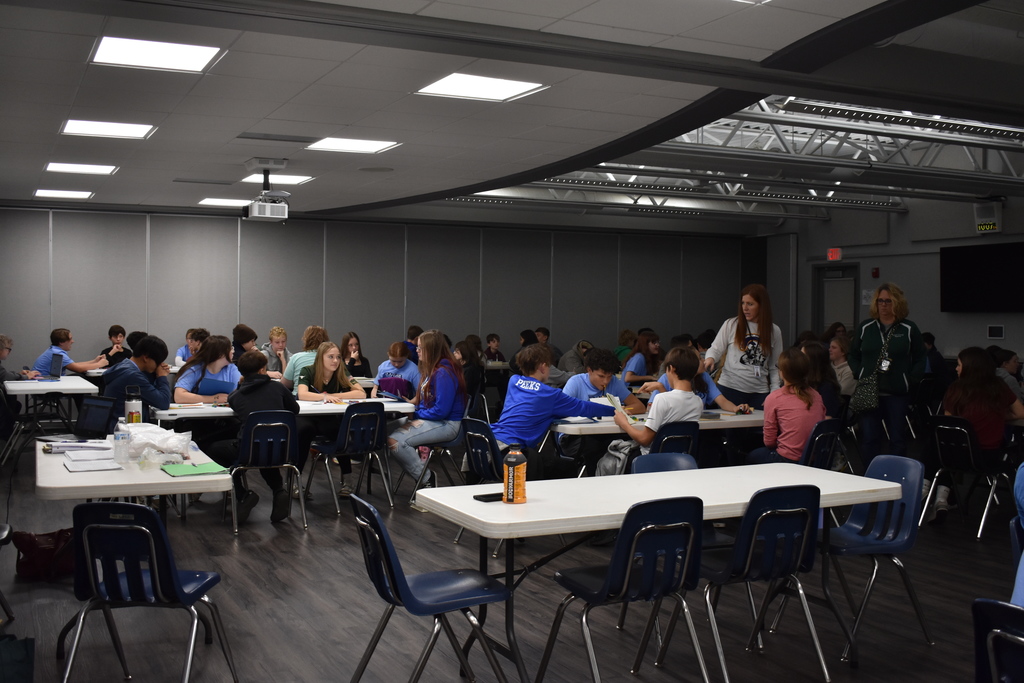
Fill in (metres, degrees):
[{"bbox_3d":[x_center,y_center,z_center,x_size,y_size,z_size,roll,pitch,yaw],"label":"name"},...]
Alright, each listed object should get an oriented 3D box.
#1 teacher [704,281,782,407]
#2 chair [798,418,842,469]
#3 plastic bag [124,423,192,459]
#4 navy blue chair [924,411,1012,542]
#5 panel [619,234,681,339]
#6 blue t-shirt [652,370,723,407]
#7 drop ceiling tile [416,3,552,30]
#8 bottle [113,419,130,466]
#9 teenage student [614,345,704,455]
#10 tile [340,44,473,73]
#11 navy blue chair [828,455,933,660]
[{"bbox_3d":[1.712,0.388,7.750,0.540,1.630,0.400,1,2,19],"label":"teacher"},{"bbox_3d":[1.748,0.857,6.576,0.540,0.770,0.470,2,2,44],"label":"chair"},{"bbox_3d":[-1.748,0.476,5.196,0.330,0.150,0.300,-1,2,-26],"label":"plastic bag"},{"bbox_3d":[2.958,0.848,6.743,0.510,0.780,0.470,-1,2,-27],"label":"navy blue chair"},{"bbox_3d":[2.151,-0.377,16.409,1.150,2.600,0.080,-1,2,-26],"label":"panel"},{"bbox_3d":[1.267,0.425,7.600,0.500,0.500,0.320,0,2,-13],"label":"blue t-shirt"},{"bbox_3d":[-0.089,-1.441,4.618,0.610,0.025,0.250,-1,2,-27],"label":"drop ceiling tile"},{"bbox_3d":[-1.752,0.445,4.721,0.065,0.200,0.065,-1,2,-27],"label":"bottle"},{"bbox_3d":[0.905,0.625,6.500,0.500,1.220,0.780,-1,2,-30],"label":"teenage student"},{"bbox_3d":[-0.458,-1.464,5.380,0.605,0.020,0.605,-1,2,-26],"label":"tile"},{"bbox_3d":[1.488,0.918,4.578,0.540,0.770,0.470,0,2,-25],"label":"navy blue chair"}]

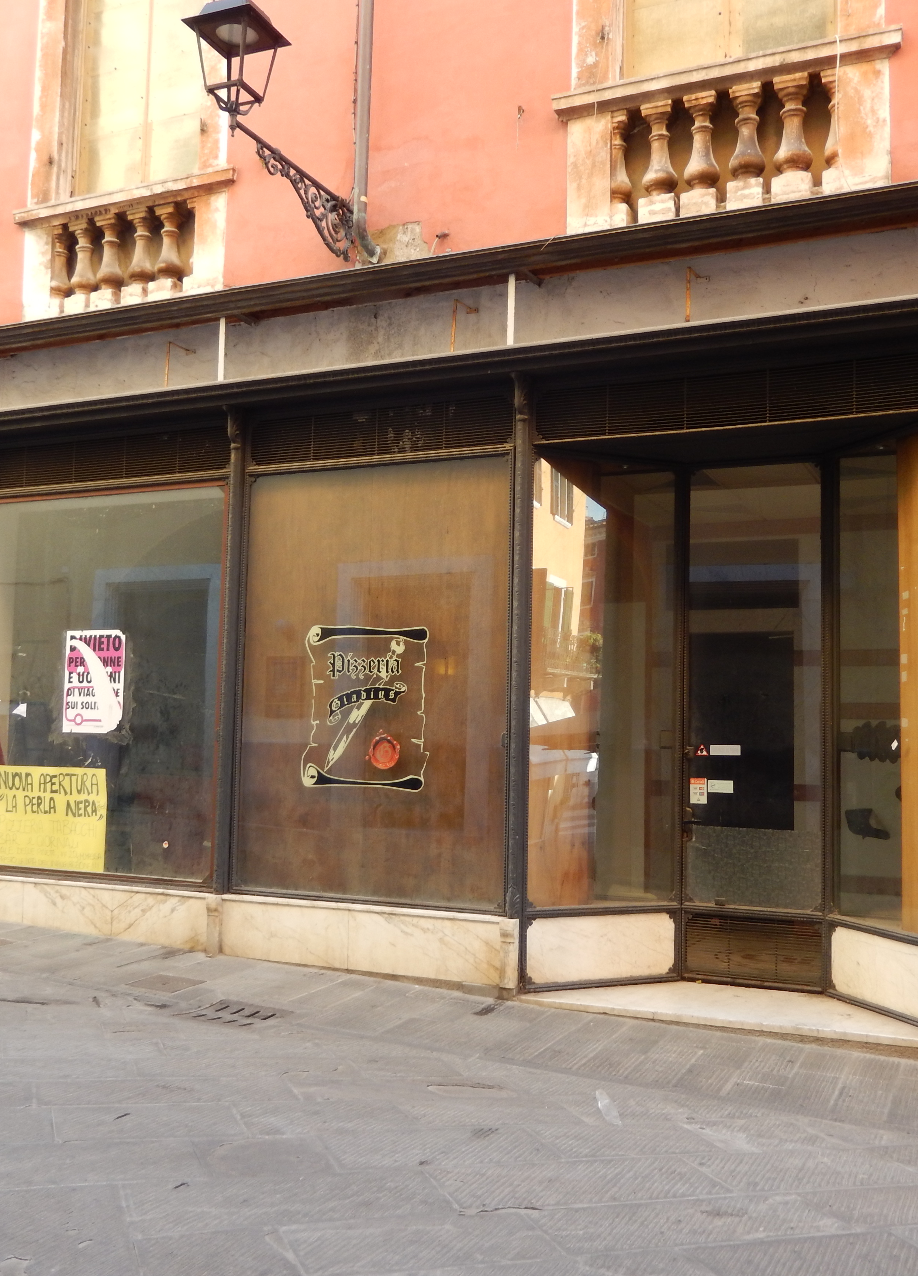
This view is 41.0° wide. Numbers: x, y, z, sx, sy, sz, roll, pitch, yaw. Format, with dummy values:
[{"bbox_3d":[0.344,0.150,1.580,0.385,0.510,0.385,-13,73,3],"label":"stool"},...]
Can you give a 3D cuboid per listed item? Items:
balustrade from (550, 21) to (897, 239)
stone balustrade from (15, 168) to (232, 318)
[{"bbox_3d":[1.543,-2.899,7.245,2.040,0.863,0.264,-1,-5,25],"label":"balustrade"},{"bbox_3d":[-2.492,-2.828,9.097,2.030,0.863,0.264,-1,-5,25],"label":"stone balustrade"}]

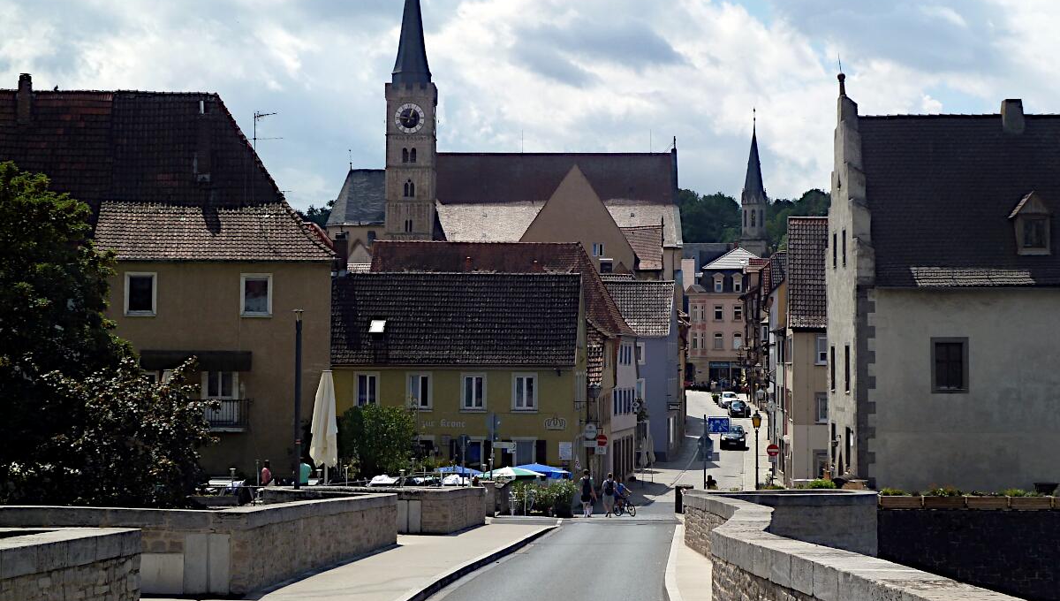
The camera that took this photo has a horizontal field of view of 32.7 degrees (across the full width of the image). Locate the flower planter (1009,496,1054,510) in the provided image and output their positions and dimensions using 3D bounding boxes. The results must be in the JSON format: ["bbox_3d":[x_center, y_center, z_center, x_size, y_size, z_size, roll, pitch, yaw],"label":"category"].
[{"bbox_3d":[18.355,7.396,66.200,1.520,0.480,0.500,0,-2,0],"label":"flower planter"}]

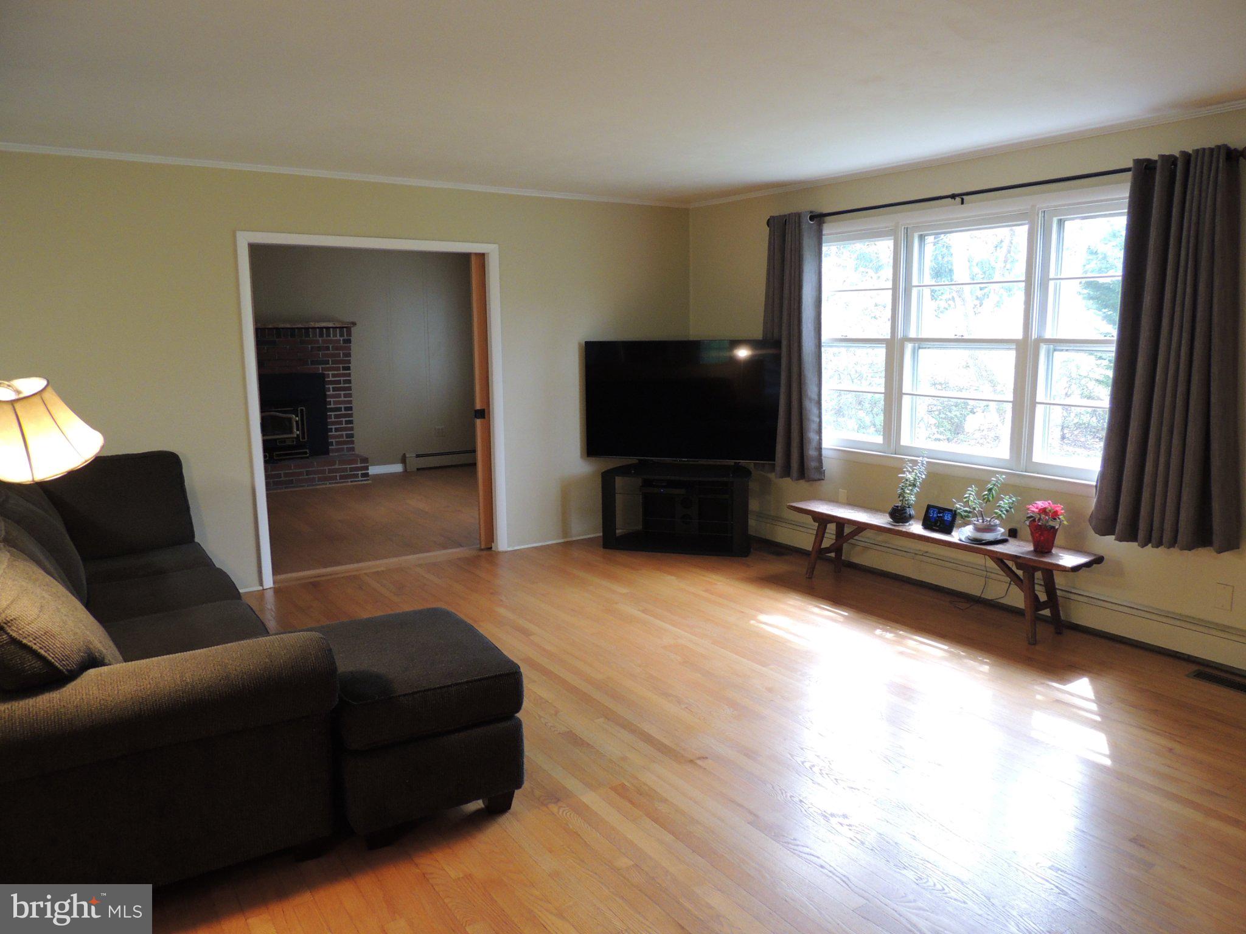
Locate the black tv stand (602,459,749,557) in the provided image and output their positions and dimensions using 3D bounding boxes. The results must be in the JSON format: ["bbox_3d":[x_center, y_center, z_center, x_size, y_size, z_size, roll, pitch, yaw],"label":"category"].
[{"bbox_3d":[0.404,0.291,6.105,1.020,0.540,0.540,2,9,16],"label":"black tv stand"}]

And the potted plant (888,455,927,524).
[{"bbox_3d":[1.591,0.123,4.839,0.200,0.385,0.170,2,10,18],"label":"potted plant"}]

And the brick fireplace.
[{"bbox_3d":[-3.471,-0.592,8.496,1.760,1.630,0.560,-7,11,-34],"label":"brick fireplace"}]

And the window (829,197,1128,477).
[{"bbox_3d":[1.883,-0.691,4.815,0.120,1.400,2.520,-7,11,-34],"label":"window"}]

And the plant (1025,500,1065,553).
[{"bbox_3d":[2.055,0.285,4.201,0.195,0.250,0.190,4,10,26],"label":"plant"}]

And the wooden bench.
[{"bbox_3d":[1.639,0.553,4.715,0.325,0.431,1.770,-7,11,-34],"label":"wooden bench"}]

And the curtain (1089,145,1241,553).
[{"bbox_3d":[2.435,-0.503,3.820,0.150,1.700,0.580,-7,11,-34],"label":"curtain"}]

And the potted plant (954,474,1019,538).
[{"bbox_3d":[1.869,0.199,4.440,0.330,0.315,0.250,3,10,23],"label":"potted plant"}]

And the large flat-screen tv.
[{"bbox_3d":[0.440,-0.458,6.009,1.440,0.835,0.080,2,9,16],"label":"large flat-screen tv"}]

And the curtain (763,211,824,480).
[{"bbox_3d":[1.123,-0.784,5.713,0.130,1.710,0.530,-7,11,-34],"label":"curtain"}]

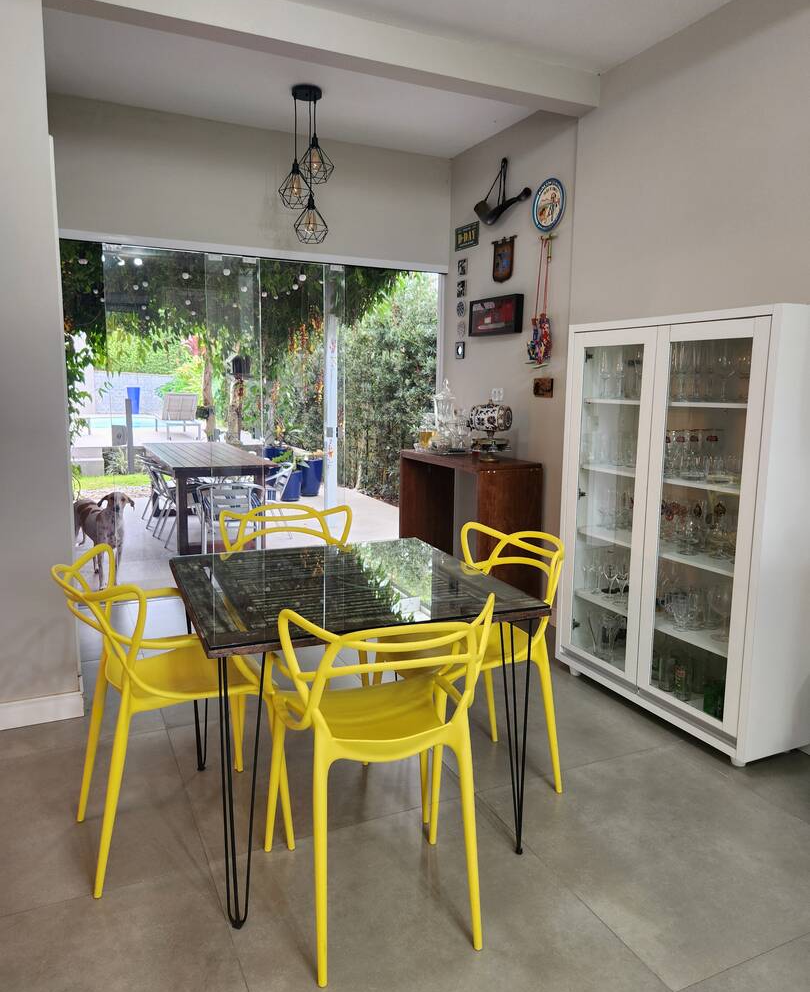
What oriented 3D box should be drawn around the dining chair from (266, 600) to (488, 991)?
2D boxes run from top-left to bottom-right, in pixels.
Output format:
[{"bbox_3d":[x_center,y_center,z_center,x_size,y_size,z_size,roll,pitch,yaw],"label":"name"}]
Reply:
[{"bbox_3d":[-0.075,0.656,1.880,0.542,0.860,0.580,-2,9,-18],"label":"dining chair"}]

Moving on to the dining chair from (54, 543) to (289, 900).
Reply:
[{"bbox_3d":[-0.696,0.604,2.147,0.580,0.860,0.542,-4,10,-30],"label":"dining chair"}]

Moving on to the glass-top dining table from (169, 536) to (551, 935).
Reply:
[{"bbox_3d":[-0.205,0.639,2.293,0.924,0.762,0.931,-3,9,-23],"label":"glass-top dining table"}]

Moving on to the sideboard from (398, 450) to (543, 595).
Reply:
[{"bbox_3d":[0.380,0.211,4.617,0.437,0.921,1.003,-3,10,-25],"label":"sideboard"}]

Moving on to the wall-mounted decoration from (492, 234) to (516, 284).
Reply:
[{"bbox_3d":[0.612,-1.456,4.430,0.030,0.265,0.260,-3,10,-25],"label":"wall-mounted decoration"}]

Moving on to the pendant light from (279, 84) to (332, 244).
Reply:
[{"bbox_3d":[-0.535,-1.789,3.909,0.300,0.785,0.280,-3,10,-25],"label":"pendant light"}]

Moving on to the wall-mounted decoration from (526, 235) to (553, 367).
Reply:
[{"bbox_3d":[0.766,-1.093,4.059,0.100,0.730,0.170,-3,10,-25],"label":"wall-mounted decoration"}]

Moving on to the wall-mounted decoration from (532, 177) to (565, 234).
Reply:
[{"bbox_3d":[0.809,-1.613,3.995,0.025,0.280,0.280,-3,10,-25],"label":"wall-mounted decoration"}]

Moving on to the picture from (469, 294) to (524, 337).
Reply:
[{"bbox_3d":[0.571,-1.124,4.512,0.068,0.220,0.520,-3,10,-25],"label":"picture"}]

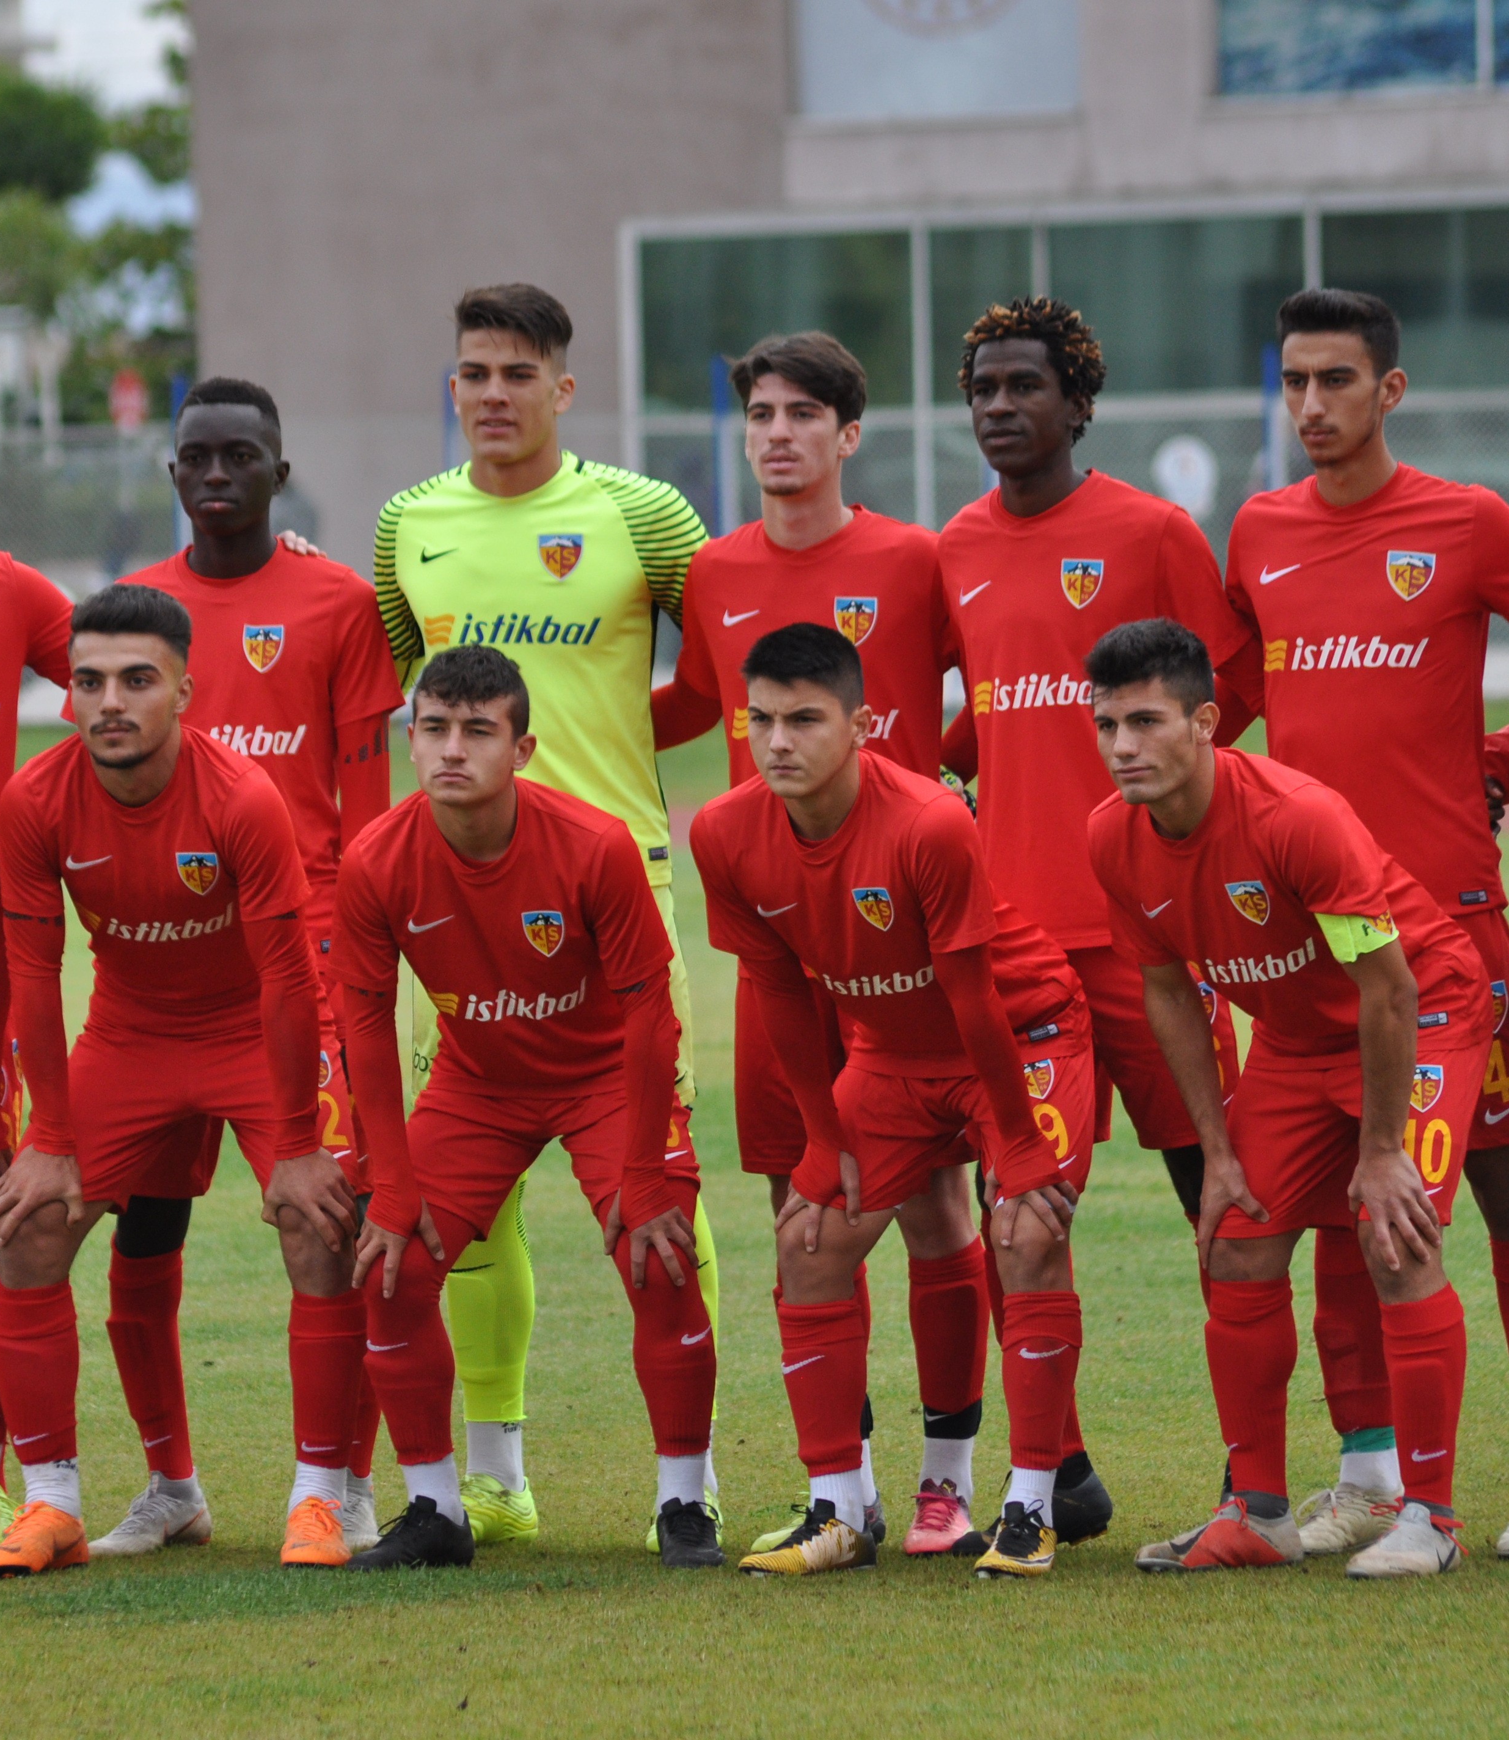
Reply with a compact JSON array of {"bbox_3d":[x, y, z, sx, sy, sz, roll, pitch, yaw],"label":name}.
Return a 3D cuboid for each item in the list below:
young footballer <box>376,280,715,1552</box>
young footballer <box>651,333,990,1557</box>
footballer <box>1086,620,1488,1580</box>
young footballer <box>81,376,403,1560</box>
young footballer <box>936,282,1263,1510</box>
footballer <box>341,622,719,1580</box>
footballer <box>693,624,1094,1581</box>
[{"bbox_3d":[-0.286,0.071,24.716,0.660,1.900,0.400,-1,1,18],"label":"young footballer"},{"bbox_3d":[0.090,0.105,24.000,0.560,1.787,0.420,0,1,20],"label":"young footballer"},{"bbox_3d":[0.784,0.328,23.782,0.510,1.390,0.640,0,2,33],"label":"footballer"},{"bbox_3d":[-0.770,0.145,24.748,0.540,1.770,0.380,-1,1,18],"label":"young footballer"},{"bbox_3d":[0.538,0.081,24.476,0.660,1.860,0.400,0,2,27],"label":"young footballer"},{"bbox_3d":[-0.332,0.354,24.223,0.560,1.360,0.620,-1,1,18],"label":"footballer"},{"bbox_3d":[0.198,0.327,23.450,0.510,1.356,0.640,1,1,32],"label":"footballer"}]

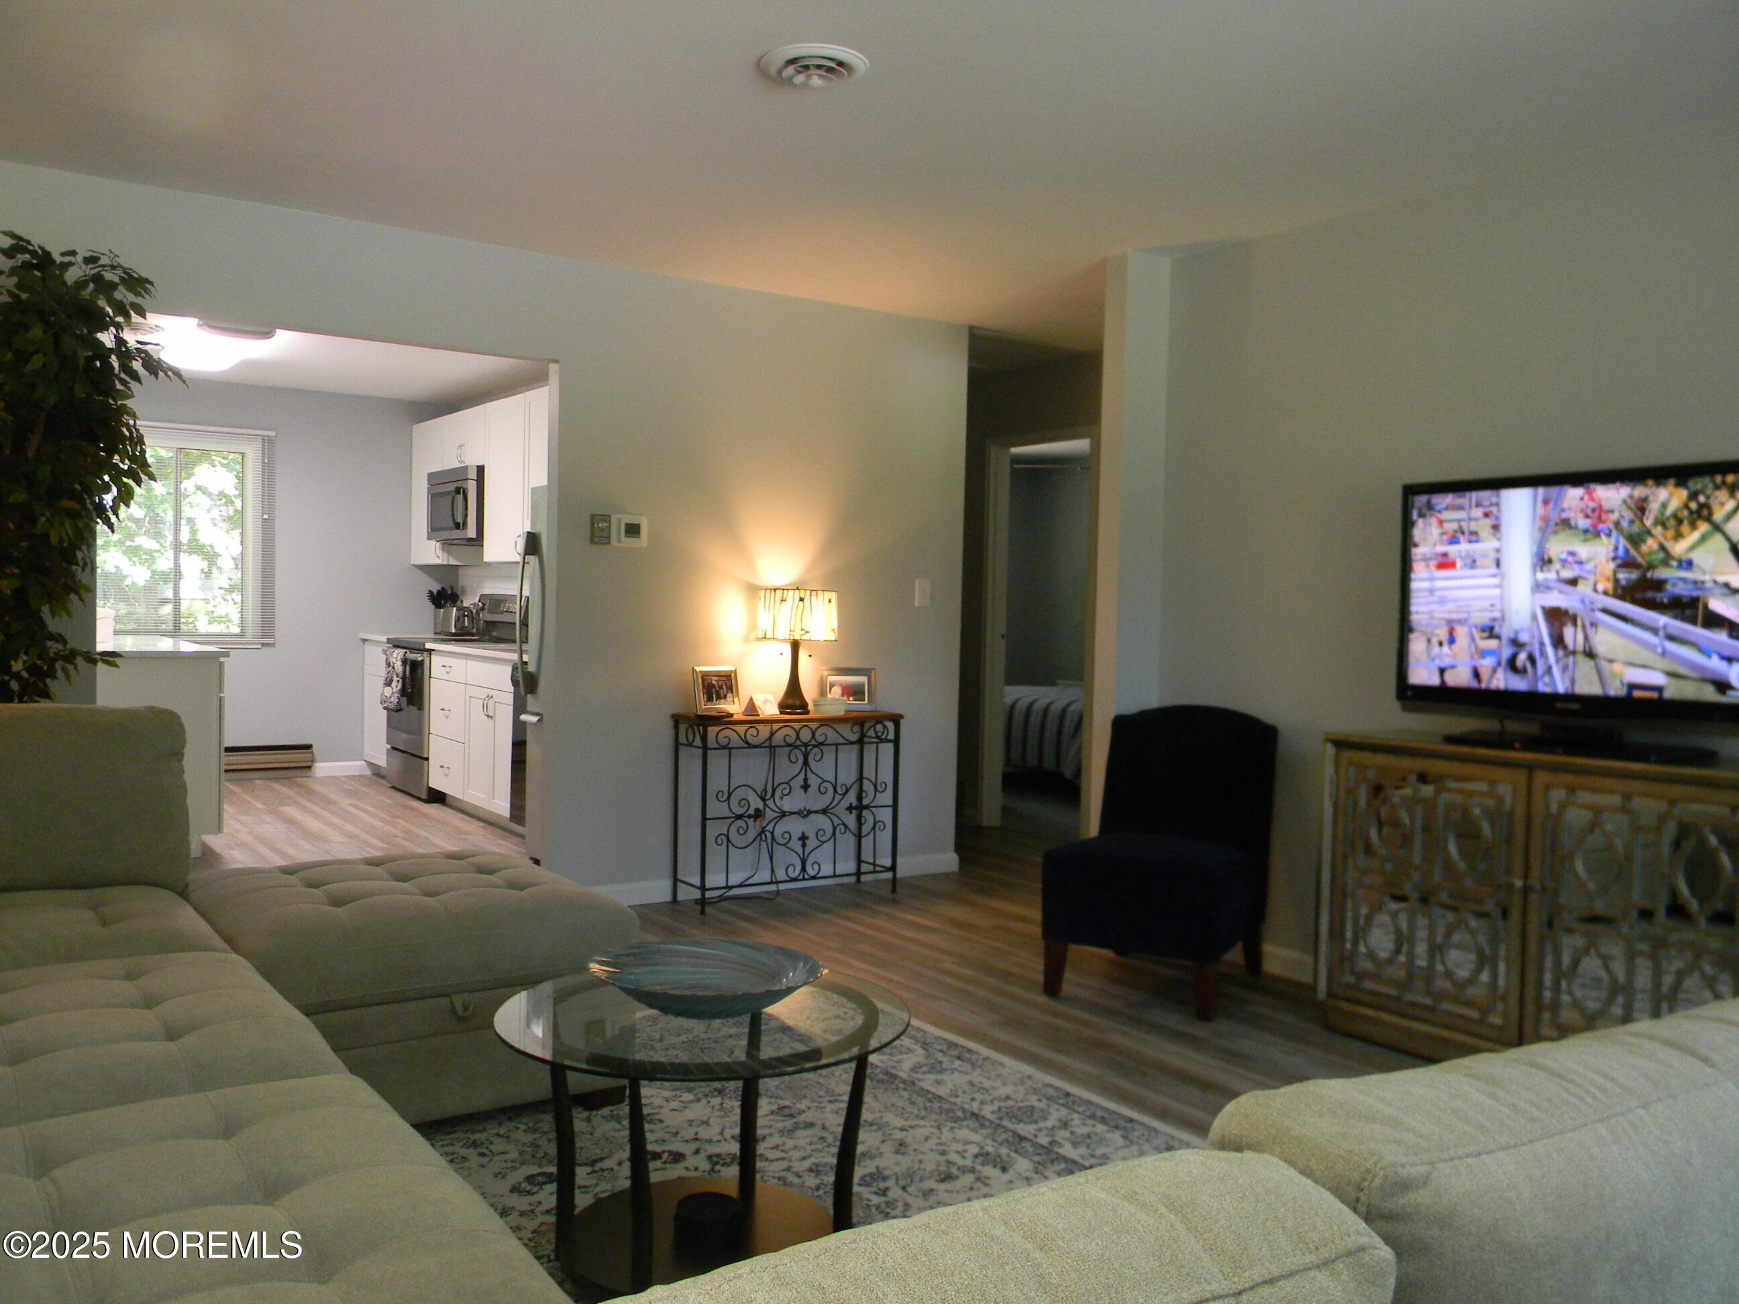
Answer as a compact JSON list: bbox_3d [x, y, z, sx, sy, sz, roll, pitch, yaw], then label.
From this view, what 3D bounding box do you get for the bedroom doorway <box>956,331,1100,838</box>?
[{"bbox_3d":[0.877,-0.116,7.316,0.141,2.149,0.924,0,2,-35],"label":"bedroom doorway"}]

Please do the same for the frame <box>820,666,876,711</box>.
[{"bbox_3d":[-0.086,0.153,5.781,0.226,0.183,0.070,1,2,-7],"label":"frame"}]

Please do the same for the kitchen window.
[{"bbox_3d":[-4.098,-0.679,8.361,1.054,1.285,0.100,0,2,-35],"label":"kitchen window"}]

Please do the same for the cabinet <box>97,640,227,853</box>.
[{"bbox_3d":[-3.649,0.406,6.847,0.612,0.904,1.958,0,2,-35],"label":"cabinet"}]

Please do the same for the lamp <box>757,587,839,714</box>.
[{"bbox_3d":[-0.285,-0.006,5.562,0.319,0.507,0.319,1,2,0],"label":"lamp"}]

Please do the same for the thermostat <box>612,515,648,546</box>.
[{"bbox_3d":[-0.897,-0.458,5.312,0.145,0.117,0.030,0,2,-35],"label":"thermostat"}]

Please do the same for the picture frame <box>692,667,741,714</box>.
[{"bbox_3d":[-0.593,0.149,5.455,0.189,0.189,0.080,0,2,-29],"label":"picture frame"}]

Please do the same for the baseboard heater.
[{"bbox_3d":[-3.841,0.686,8.569,0.884,0.201,0.070,0,2,-35],"label":"baseboard heater"}]

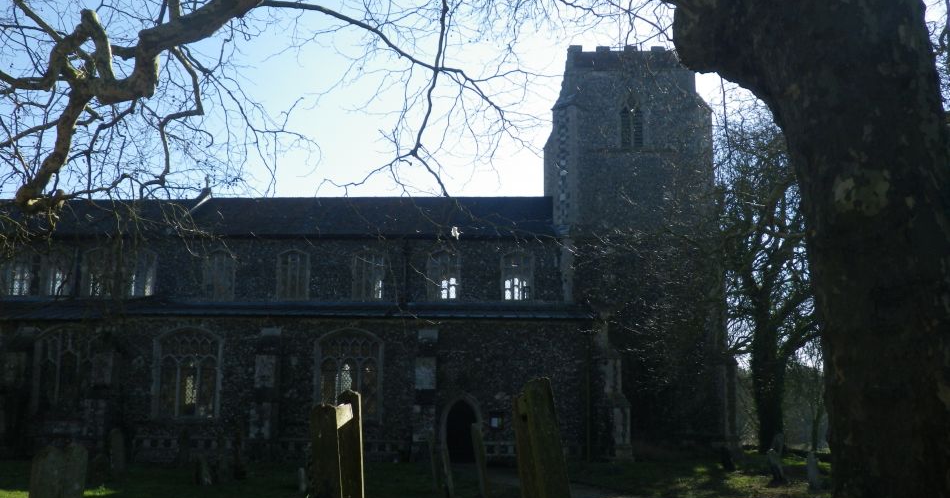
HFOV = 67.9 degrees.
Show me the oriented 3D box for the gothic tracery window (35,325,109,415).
[{"bbox_3d":[-17.732,5.296,30.991,3.397,3.898,0.300,0,-8,4],"label":"gothic tracery window"}]

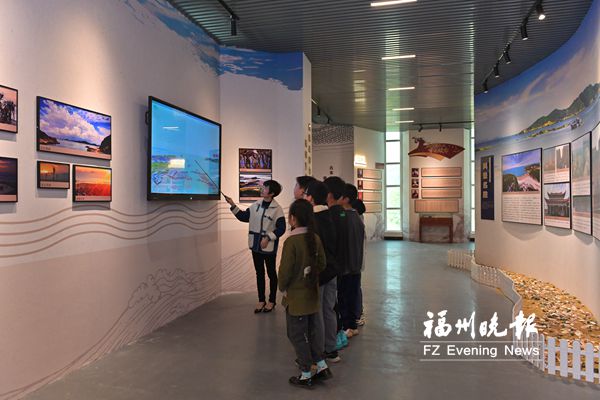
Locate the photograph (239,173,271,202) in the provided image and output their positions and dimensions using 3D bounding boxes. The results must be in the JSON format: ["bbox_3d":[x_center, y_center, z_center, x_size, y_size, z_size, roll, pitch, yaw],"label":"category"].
[{"bbox_3d":[-0.645,-0.180,6.310,0.480,0.410,0.035,0,0,-17],"label":"photograph"}]

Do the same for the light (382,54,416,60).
[{"bbox_3d":[1.560,-2.235,6.830,0.510,0.040,0.065,0,0,14],"label":"light"}]

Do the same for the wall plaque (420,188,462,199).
[{"bbox_3d":[4.540,-0.190,13.870,1.210,0.285,0.040,0,0,14],"label":"wall plaque"}]

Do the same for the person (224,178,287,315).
[{"bbox_3d":[-0.510,0.575,5.410,0.660,1.630,0.420,0,0,22],"label":"person"}]

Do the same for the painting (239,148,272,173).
[{"bbox_3d":[-0.660,-0.580,6.480,0.505,0.355,0.030,0,0,-22],"label":"painting"}]

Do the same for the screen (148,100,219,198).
[{"bbox_3d":[-1.300,-0.510,5.100,0.090,1.035,1.700,0,0,15],"label":"screen"}]

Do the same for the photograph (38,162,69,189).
[{"bbox_3d":[-1.870,-0.182,3.295,0.028,0.197,0.293,0,0,14],"label":"photograph"}]

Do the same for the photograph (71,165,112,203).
[{"bbox_3d":[-1.745,-0.129,3.656,0.030,0.297,0.440,0,0,15],"label":"photograph"}]

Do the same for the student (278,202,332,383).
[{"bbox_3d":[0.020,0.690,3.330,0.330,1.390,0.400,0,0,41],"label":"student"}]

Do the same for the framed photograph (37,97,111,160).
[{"bbox_3d":[-1.810,-0.553,3.533,0.030,0.395,0.785,0,0,14],"label":"framed photograph"}]

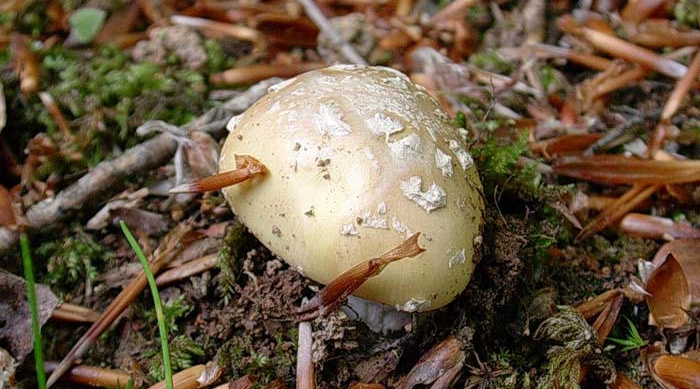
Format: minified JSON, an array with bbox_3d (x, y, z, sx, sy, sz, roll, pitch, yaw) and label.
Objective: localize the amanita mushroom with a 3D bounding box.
[{"bbox_3d":[0.003,-0.004,0.200,0.041,0.026,0.041,23,27,-12],"label":"amanita mushroom"}]

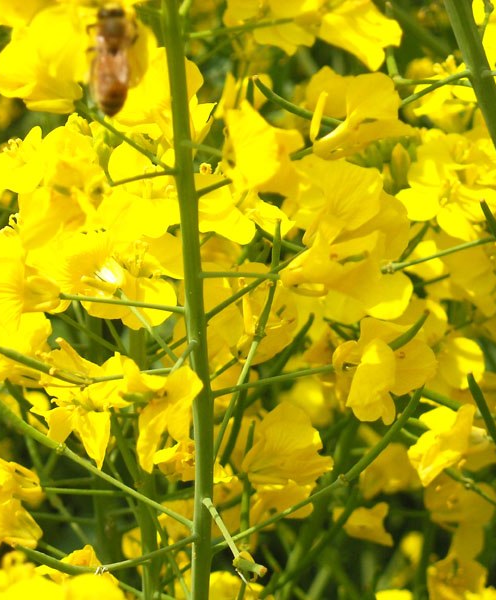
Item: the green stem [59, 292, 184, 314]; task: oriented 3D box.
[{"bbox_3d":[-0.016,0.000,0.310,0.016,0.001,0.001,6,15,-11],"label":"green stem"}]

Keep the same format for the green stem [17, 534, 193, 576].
[{"bbox_3d":[-0.018,0.032,0.307,0.023,0.005,0.003,-1,16,-17],"label":"green stem"}]

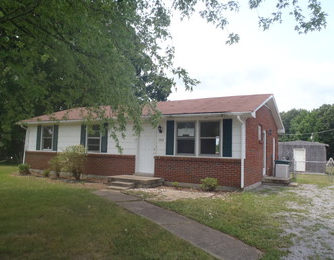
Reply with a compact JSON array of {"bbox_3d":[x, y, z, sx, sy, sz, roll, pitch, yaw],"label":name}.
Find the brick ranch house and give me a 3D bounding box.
[{"bbox_3d":[-0.676,0.442,16.414,13.023,4.184,8.579,-1,-4,29],"label":"brick ranch house"}]

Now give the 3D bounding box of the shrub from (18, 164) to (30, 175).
[{"bbox_3d":[-7.614,2.078,14.993,0.629,0.524,0.610,-1,-4,29],"label":"shrub"}]

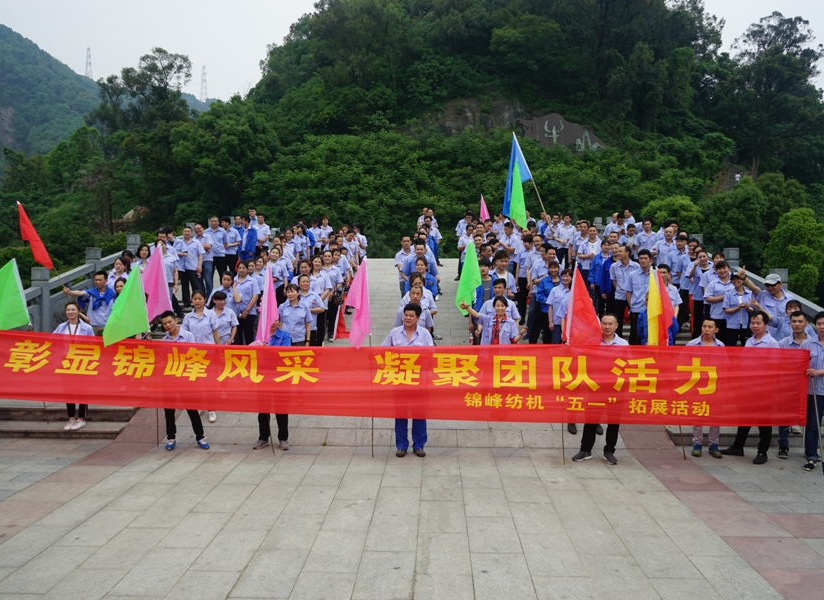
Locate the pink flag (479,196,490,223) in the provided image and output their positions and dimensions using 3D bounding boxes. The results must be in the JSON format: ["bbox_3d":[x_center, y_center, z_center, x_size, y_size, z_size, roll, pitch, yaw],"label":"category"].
[{"bbox_3d":[1.817,-2.188,17.300,0.360,0.900,0.200,0,3,0],"label":"pink flag"}]

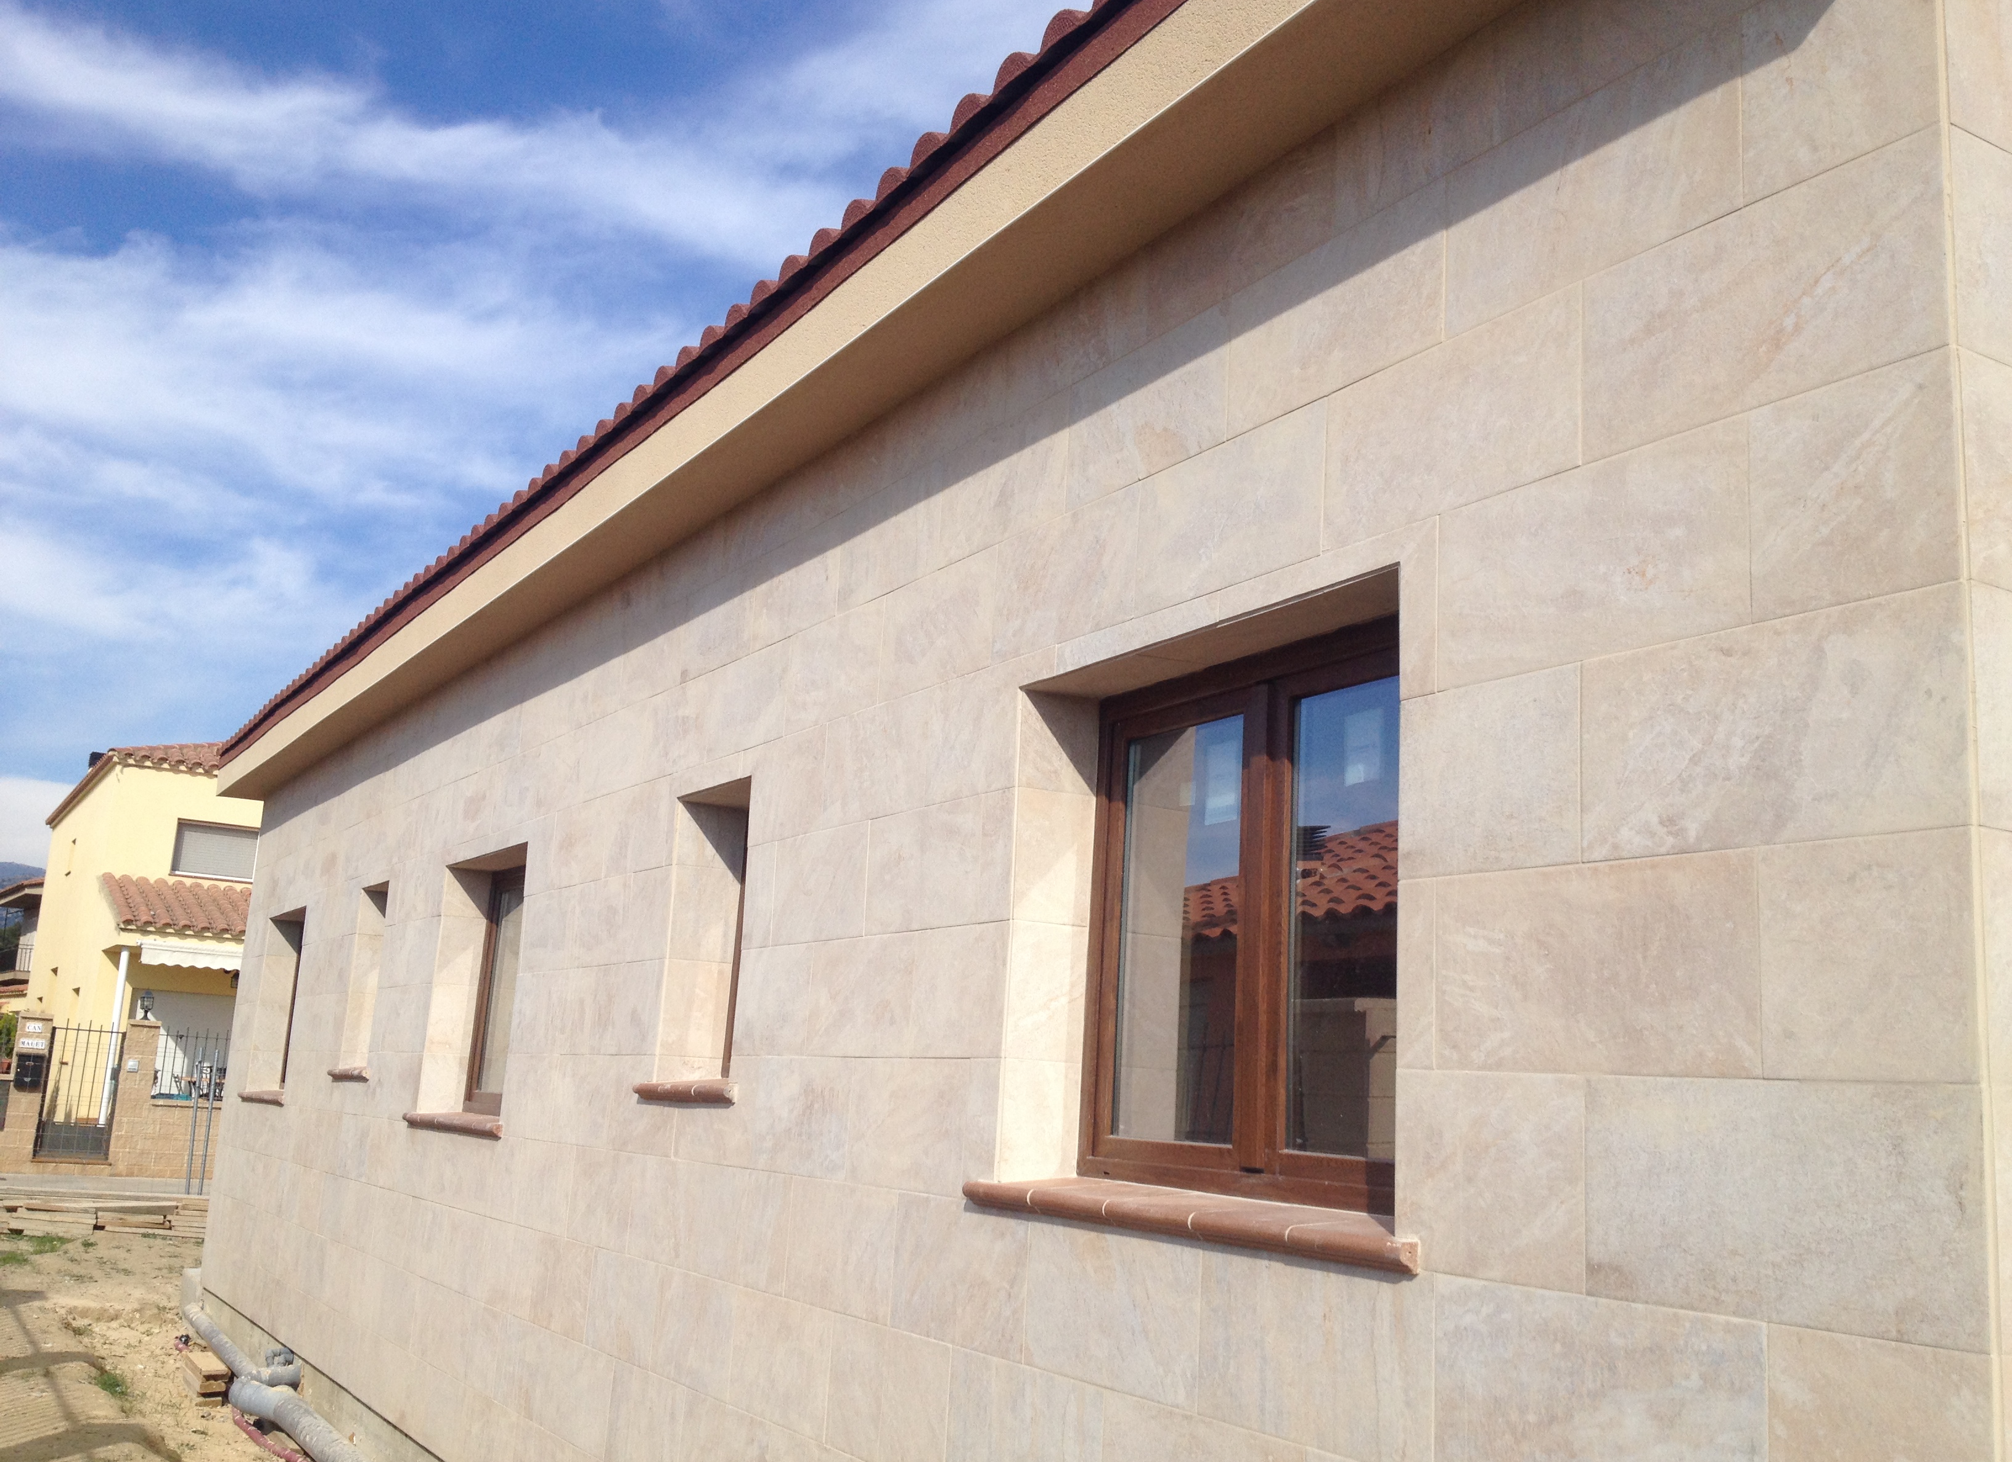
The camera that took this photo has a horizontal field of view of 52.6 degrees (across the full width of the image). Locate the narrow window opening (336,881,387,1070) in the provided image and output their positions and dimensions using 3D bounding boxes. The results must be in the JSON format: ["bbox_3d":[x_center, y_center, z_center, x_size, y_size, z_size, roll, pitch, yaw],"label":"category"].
[{"bbox_3d":[-3.072,1.240,10.077,0.212,0.905,0.606,8,-12,-28],"label":"narrow window opening"}]

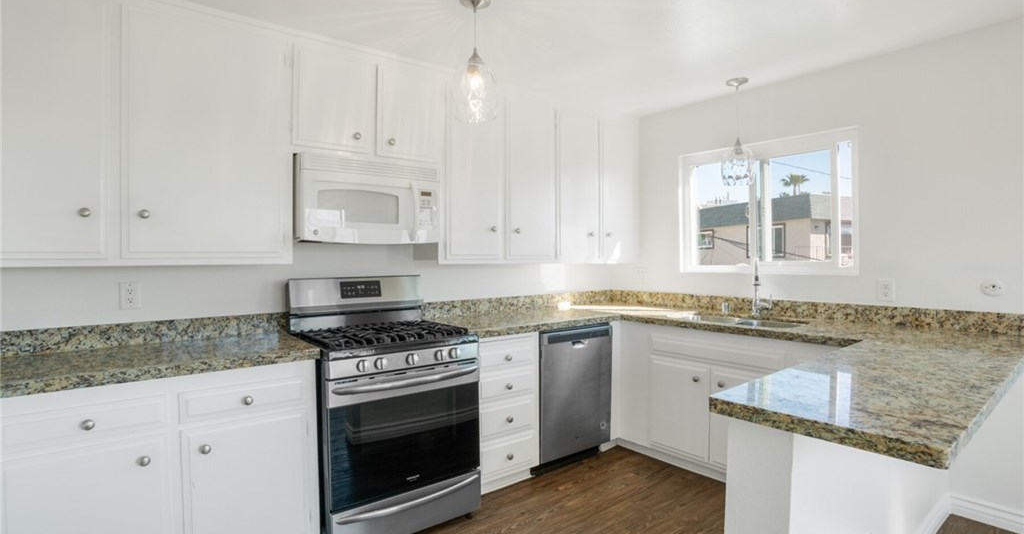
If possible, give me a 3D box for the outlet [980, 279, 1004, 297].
[{"bbox_3d":[2.272,0.099,2.287,0.015,0.077,0.077,-1,1,-37],"label":"outlet"}]

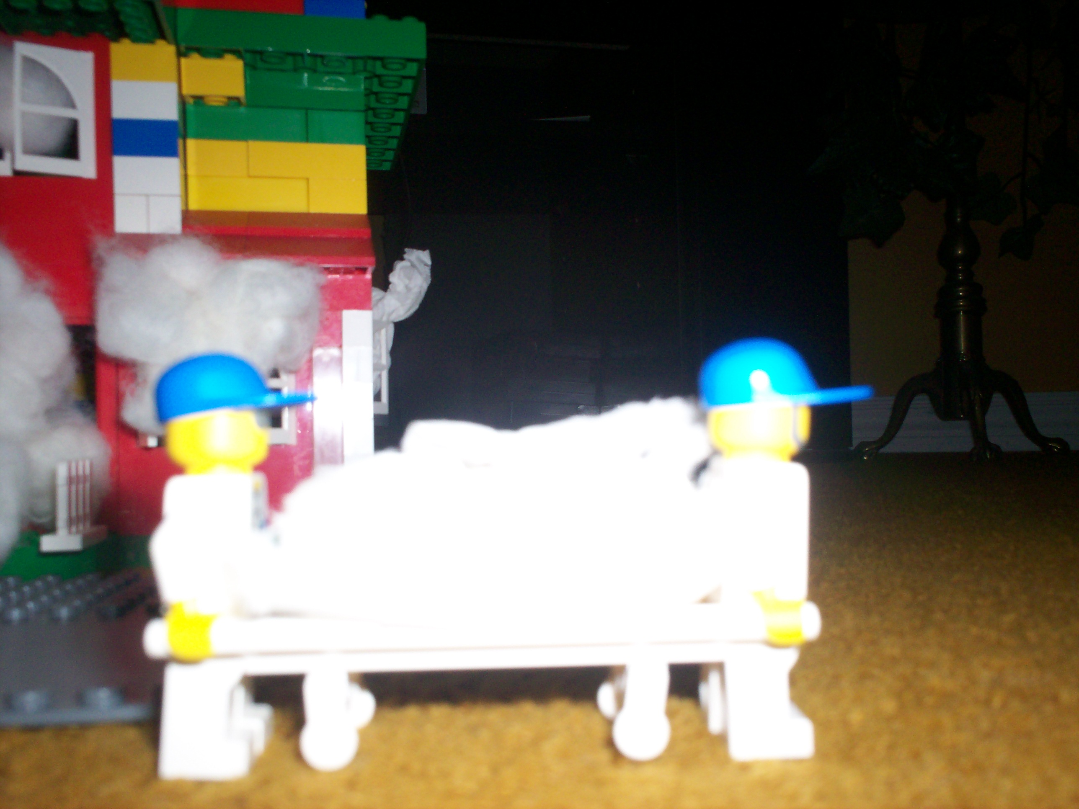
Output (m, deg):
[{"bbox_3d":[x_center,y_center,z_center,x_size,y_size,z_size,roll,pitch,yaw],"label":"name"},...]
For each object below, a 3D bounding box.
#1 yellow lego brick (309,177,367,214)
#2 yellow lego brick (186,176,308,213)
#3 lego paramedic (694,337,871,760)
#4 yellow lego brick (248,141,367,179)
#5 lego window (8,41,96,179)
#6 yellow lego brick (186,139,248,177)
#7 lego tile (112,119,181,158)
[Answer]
[{"bbox_3d":[-0.057,-0.058,0.317,0.016,0.010,0.014,-1,-2,-13],"label":"yellow lego brick"},{"bbox_3d":[-0.081,-0.057,0.312,0.032,0.010,0.014,-1,-2,-13],"label":"yellow lego brick"},{"bbox_3d":[0.025,0.014,0.115,0.017,0.041,0.025,-1,-1,-1],"label":"lego paramedic"},{"bbox_3d":[-0.065,-0.067,0.316,0.032,0.010,0.014,-1,-2,-13],"label":"yellow lego brick"},{"bbox_3d":[-0.120,-0.072,0.277,0.018,0.031,0.003,-1,0,-33],"label":"lego window"},{"bbox_3d":[-0.089,-0.067,0.310,0.016,0.010,0.014,-1,-2,-13],"label":"yellow lego brick"},{"bbox_3d":[-0.101,-0.067,0.290,0.016,0.010,0.014,-1,-2,-11],"label":"lego tile"}]

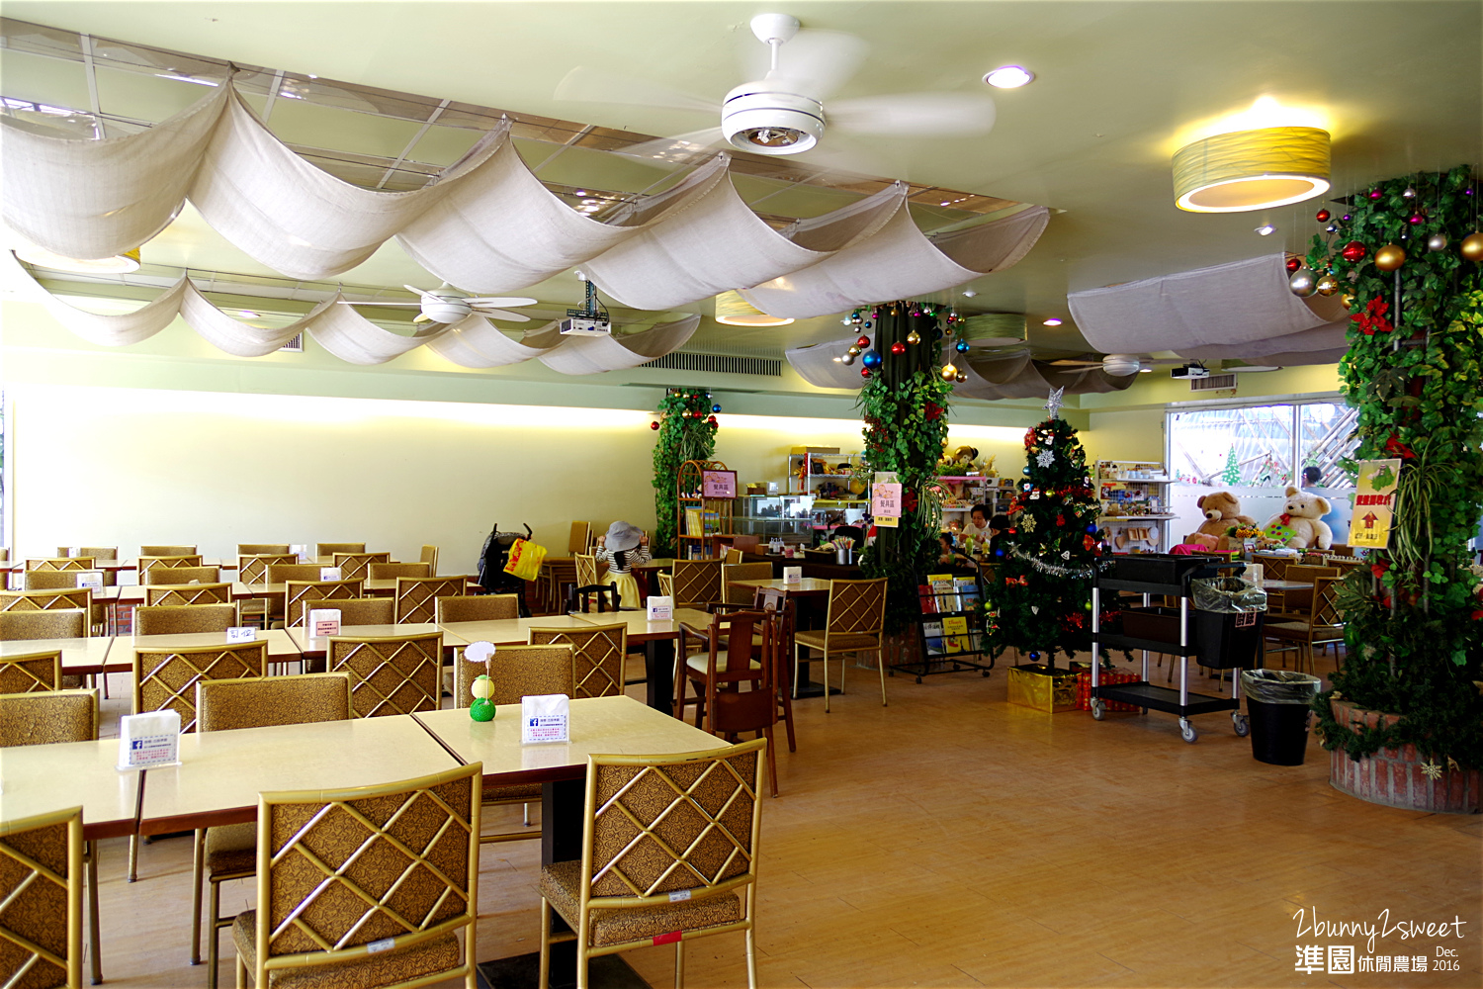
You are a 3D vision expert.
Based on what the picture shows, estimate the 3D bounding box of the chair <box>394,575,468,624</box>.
[{"bbox_3d":[-2.026,0.935,6.377,0.460,0.843,0.500,1,1,-25],"label":"chair"}]

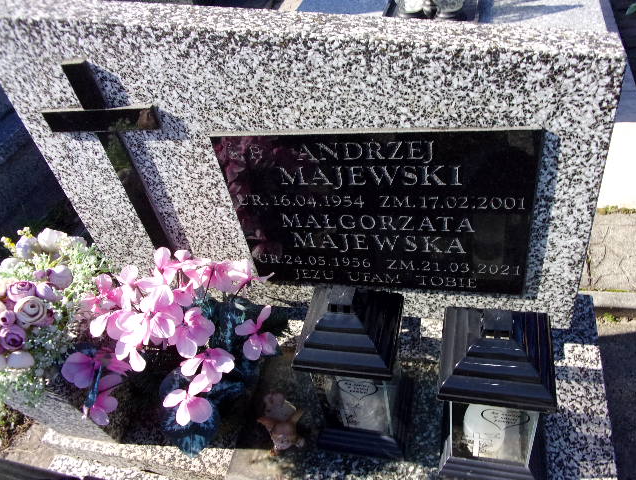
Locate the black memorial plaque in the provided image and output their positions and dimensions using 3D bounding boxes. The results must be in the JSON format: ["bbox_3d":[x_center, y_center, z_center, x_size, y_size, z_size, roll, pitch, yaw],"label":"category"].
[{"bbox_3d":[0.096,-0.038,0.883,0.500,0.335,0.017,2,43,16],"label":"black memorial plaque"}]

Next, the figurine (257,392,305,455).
[{"bbox_3d":[-0.062,0.311,0.878,0.071,0.100,0.062,-8,42,5],"label":"figurine"}]

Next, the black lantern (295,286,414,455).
[{"bbox_3d":[0.061,0.193,0.812,0.144,0.318,0.144,2,44,16],"label":"black lantern"}]

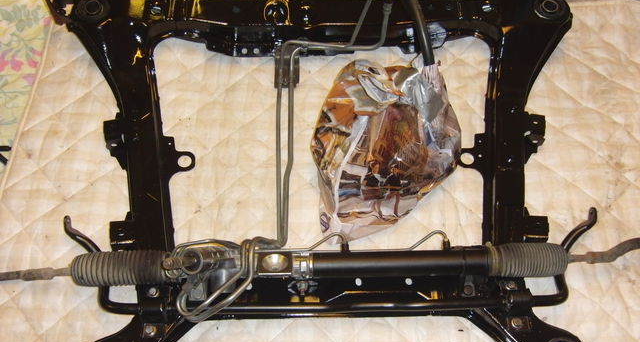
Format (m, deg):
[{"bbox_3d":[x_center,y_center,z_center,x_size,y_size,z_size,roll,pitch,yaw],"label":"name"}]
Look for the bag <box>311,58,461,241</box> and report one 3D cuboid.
[{"bbox_3d":[0.139,-0.055,1.345,0.310,0.170,0.385,0,60,0],"label":"bag"}]

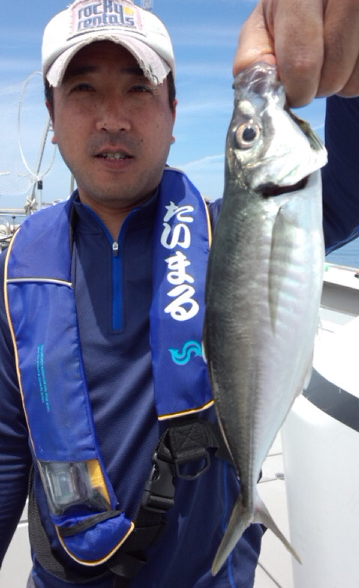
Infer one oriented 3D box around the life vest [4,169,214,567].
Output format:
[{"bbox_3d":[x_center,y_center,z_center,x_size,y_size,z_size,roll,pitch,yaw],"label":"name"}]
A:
[{"bbox_3d":[-0.100,0.088,0.700,0.285,0.530,0.225,-1,10,-6],"label":"life vest"}]

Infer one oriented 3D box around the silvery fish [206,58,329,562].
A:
[{"bbox_3d":[0.045,0.024,0.250,0.064,0.272,0.040,0,10,0],"label":"silvery fish"}]

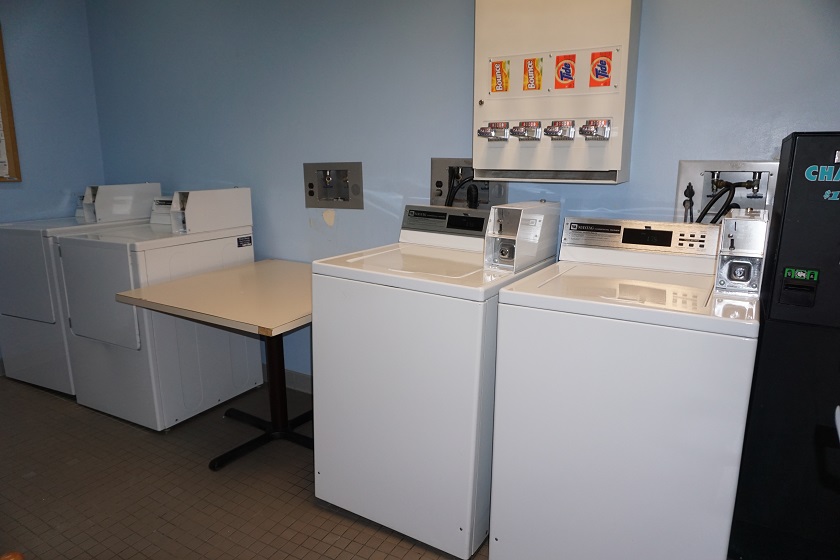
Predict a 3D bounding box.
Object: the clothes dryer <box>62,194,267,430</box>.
[{"bbox_3d":[-1.376,0.088,3.012,0.685,1.120,0.690,6,14,29],"label":"clothes dryer"}]

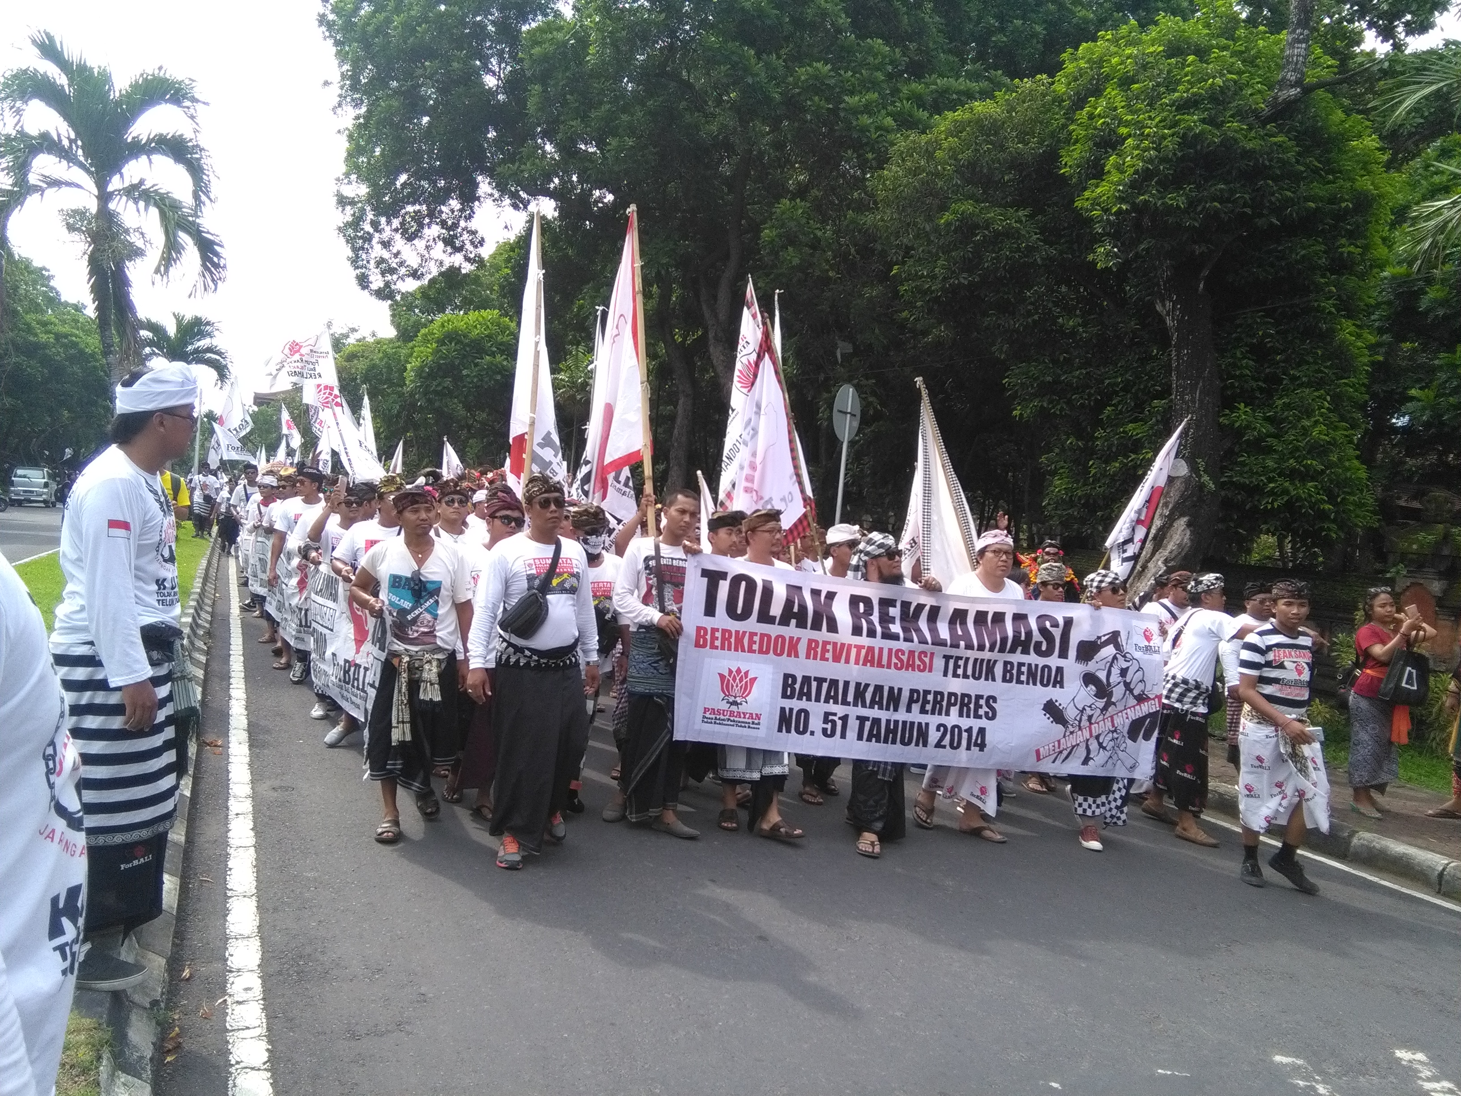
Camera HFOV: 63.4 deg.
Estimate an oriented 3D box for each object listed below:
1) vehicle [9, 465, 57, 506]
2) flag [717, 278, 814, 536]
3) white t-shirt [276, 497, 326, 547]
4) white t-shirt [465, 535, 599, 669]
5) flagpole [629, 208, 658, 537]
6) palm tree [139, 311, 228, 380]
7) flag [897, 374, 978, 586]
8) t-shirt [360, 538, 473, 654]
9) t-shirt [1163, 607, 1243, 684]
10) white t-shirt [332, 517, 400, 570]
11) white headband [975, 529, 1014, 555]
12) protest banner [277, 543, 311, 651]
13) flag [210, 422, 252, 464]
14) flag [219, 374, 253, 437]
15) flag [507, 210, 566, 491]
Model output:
[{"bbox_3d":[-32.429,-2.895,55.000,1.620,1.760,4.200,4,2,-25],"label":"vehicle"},{"bbox_3d":[0.221,-0.895,7.500,0.620,1.600,0.350,-1,2,-6],"label":"flag"},{"bbox_3d":[-3.572,-0.119,9.850,0.480,0.660,0.290,6,2,-11],"label":"white t-shirt"},{"bbox_3d":[-0.938,0.251,5.600,0.540,0.620,0.300,4,2,-27],"label":"white t-shirt"},{"bbox_3d":[-0.476,-0.667,6.800,0.050,2.600,0.050,-4,2,0],"label":"flagpole"},{"bbox_3d":[-16.950,-4.120,36.000,3.000,6.200,3.000,5,2,-25],"label":"palm tree"},{"bbox_3d":[1.304,-0.390,7.400,0.520,1.330,0.300,6,2,10],"label":"flag"},{"bbox_3d":[-1.487,0.219,5.600,0.530,0.570,0.280,5,2,-18],"label":"t-shirt"},{"bbox_3d":[2.988,0.627,7.500,0.360,0.530,0.440,5,2,-12],"label":"t-shirt"},{"bbox_3d":[-2.317,0.139,7.800,0.560,0.660,0.300,5,2,-22],"label":"white t-shirt"},{"bbox_3d":[1.532,-0.036,6.850,0.200,0.135,0.220,5,2,-27],"label":"white headband"},{"bbox_3d":[-3.620,0.402,9.800,0.150,0.850,2.000,5,2,-28],"label":"protest banner"},{"bbox_3d":[-8.642,-1.812,20.500,0.780,0.740,0.300,5,2,-25],"label":"flag"},{"bbox_3d":[-10.048,-2.886,24.000,0.660,1.250,0.350,5,2,-14],"label":"flag"},{"bbox_3d":[-1.179,-1.172,7.200,0.350,1.750,0.250,4,2,-15],"label":"flag"}]

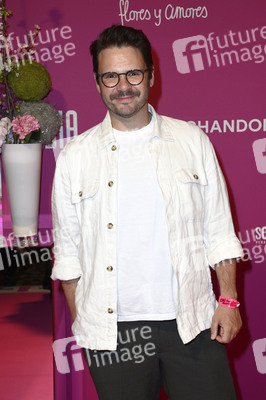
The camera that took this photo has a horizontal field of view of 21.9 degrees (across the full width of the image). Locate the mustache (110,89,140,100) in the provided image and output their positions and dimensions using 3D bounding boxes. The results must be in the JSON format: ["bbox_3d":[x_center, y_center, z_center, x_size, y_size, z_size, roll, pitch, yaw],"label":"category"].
[{"bbox_3d":[-0.021,-0.298,1.950,0.083,0.027,0.027,-6,8,-2],"label":"mustache"}]

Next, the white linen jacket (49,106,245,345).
[{"bbox_3d":[0.039,0.086,2.070,0.560,0.720,0.290,-1,6,3],"label":"white linen jacket"}]

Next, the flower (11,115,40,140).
[{"bbox_3d":[-0.362,-0.245,2.330,0.096,0.085,0.085,-1,8,-7],"label":"flower"}]

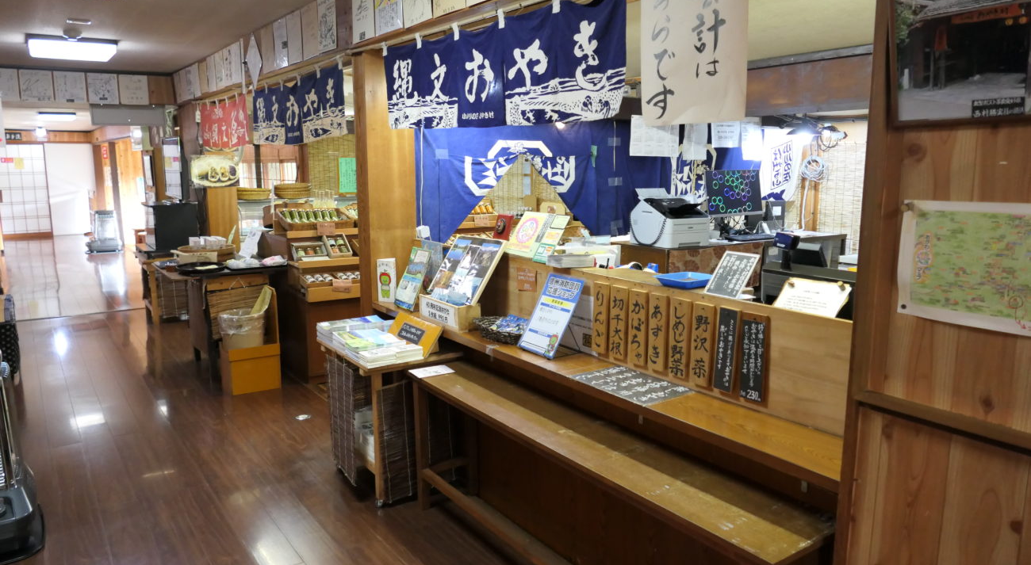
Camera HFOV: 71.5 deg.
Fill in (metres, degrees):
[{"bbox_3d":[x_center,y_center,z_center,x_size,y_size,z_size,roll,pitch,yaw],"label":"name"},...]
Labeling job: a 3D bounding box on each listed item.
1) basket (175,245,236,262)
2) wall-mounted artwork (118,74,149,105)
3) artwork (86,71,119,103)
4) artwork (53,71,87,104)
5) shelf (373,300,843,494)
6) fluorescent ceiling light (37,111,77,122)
[{"bbox_3d":[-2.252,-0.198,5.244,0.388,0.114,0.388,-7,12,-34],"label":"basket"},{"bbox_3d":[-3.626,-1.832,6.817,0.243,0.270,0.018,-7,12,-34],"label":"wall-mounted artwork"},{"bbox_3d":[-3.838,-1.804,6.671,0.243,0.272,0.018,-7,12,-34],"label":"artwork"},{"bbox_3d":[-4.054,-1.785,6.521,0.243,0.266,0.018,-7,12,-34],"label":"artwork"},{"bbox_3d":[0.105,0.277,2.676,0.250,0.035,2.500,-7,12,-34],"label":"shelf"},{"bbox_3d":[-5.388,-1.950,8.434,0.373,0.075,0.418,-7,12,-34],"label":"fluorescent ceiling light"}]

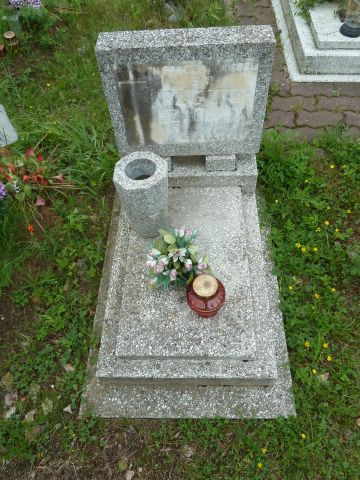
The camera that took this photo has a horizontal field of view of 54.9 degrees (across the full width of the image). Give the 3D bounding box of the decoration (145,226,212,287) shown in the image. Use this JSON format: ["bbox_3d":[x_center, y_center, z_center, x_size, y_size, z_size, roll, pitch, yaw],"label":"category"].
[{"bbox_3d":[-0.002,0.059,1.115,0.209,0.134,0.198,-1,58,3],"label":"decoration"}]

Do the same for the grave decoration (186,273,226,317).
[{"bbox_3d":[0.077,0.169,1.030,0.112,0.152,0.112,-1,58,3],"label":"grave decoration"}]

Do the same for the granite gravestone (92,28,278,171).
[{"bbox_3d":[0.025,-0.444,1.171,0.503,0.451,0.106,-1,55,3],"label":"granite gravestone"}]

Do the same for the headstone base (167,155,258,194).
[{"bbox_3d":[0.029,-0.264,1.283,0.480,0.099,0.177,-1,58,3],"label":"headstone base"}]

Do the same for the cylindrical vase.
[{"bbox_3d":[-0.111,-0.140,1.167,0.164,0.271,0.164,-2,58,3],"label":"cylindrical vase"}]

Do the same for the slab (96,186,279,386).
[{"bbox_3d":[0.026,0.124,1.221,0.535,0.117,0.696,-1,58,3],"label":"slab"}]

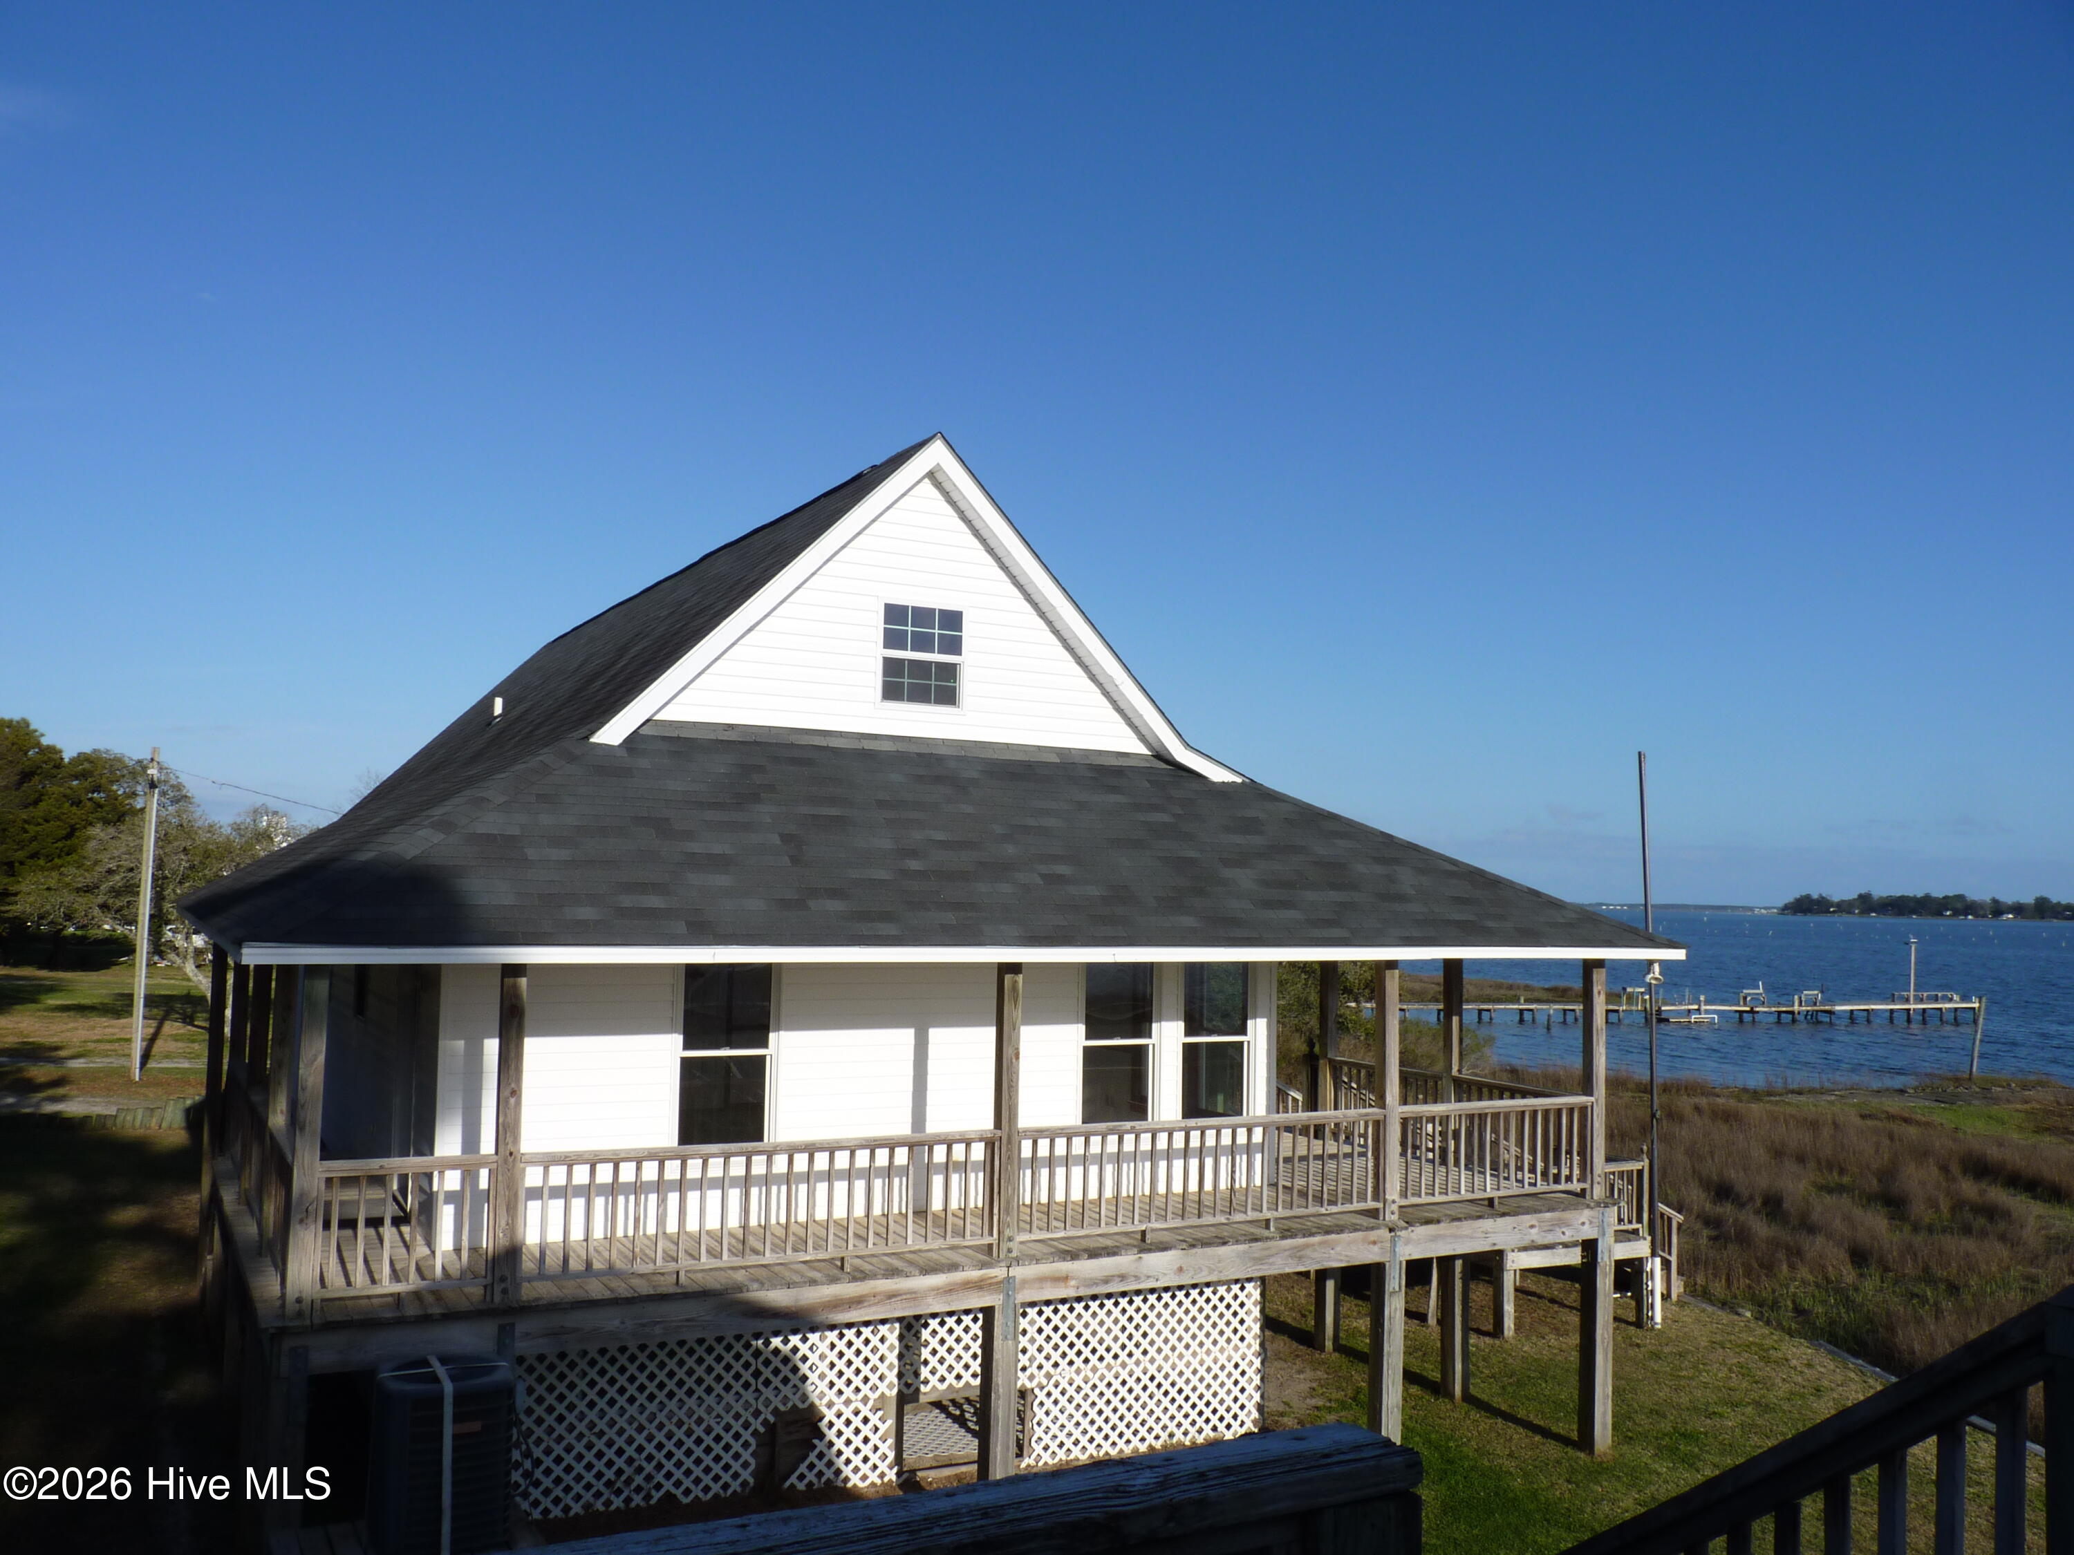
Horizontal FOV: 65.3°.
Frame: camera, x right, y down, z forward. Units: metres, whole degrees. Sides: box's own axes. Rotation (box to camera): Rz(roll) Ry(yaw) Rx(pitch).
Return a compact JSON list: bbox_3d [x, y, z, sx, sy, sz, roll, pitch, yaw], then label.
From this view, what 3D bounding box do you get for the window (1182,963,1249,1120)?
[{"bbox_3d":[1.638,2.393,14.738,0.780,1.660,0.100,4,-5,-29],"label":"window"}]

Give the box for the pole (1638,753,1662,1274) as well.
[{"bbox_3d":[7.226,3.034,19.070,0.120,6.650,0.120,4,-5,-29],"label":"pole"}]

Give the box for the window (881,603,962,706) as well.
[{"bbox_3d":[-0.954,-1.005,13.471,0.790,0.880,0.100,4,-5,-29],"label":"window"}]

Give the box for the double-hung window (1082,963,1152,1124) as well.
[{"bbox_3d":[0.725,2.334,14.223,0.780,1.660,0.100,4,-5,-29],"label":"double-hung window"}]

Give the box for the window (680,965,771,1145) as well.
[{"bbox_3d":[-2.391,2.131,12.466,0.780,1.660,0.100,4,-5,-29],"label":"window"}]

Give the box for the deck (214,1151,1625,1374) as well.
[{"bbox_3d":[-1.322,3.823,14.918,11.000,0.300,7.250,4,-5,-29],"label":"deck"}]

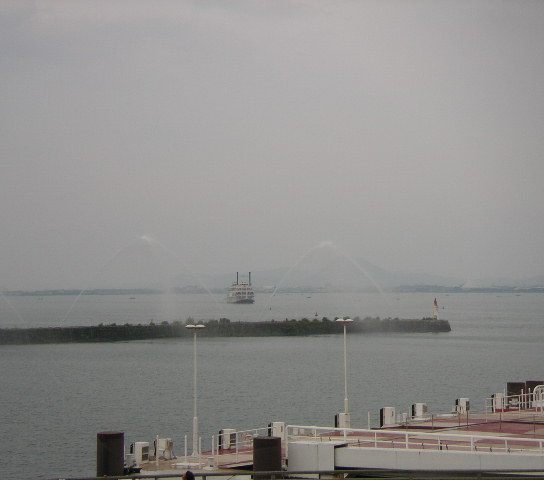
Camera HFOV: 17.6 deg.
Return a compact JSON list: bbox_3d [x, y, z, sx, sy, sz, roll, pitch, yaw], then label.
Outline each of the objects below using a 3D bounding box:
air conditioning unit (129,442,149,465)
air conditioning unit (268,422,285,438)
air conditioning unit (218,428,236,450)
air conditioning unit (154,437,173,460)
[{"bbox_3d":[-4.926,7.934,65.534,0.560,0.860,0.470,-1,-2,30],"label":"air conditioning unit"},{"bbox_3d":[0.202,8.178,74.676,0.560,0.860,0.470,-1,-2,30],"label":"air conditioning unit"},{"bbox_3d":[-1.794,8.091,71.381,0.560,0.860,0.470,-1,-2,30],"label":"air conditioning unit"},{"bbox_3d":[-4.129,7.977,67.130,0.560,0.860,0.470,-1,-2,30],"label":"air conditioning unit"}]

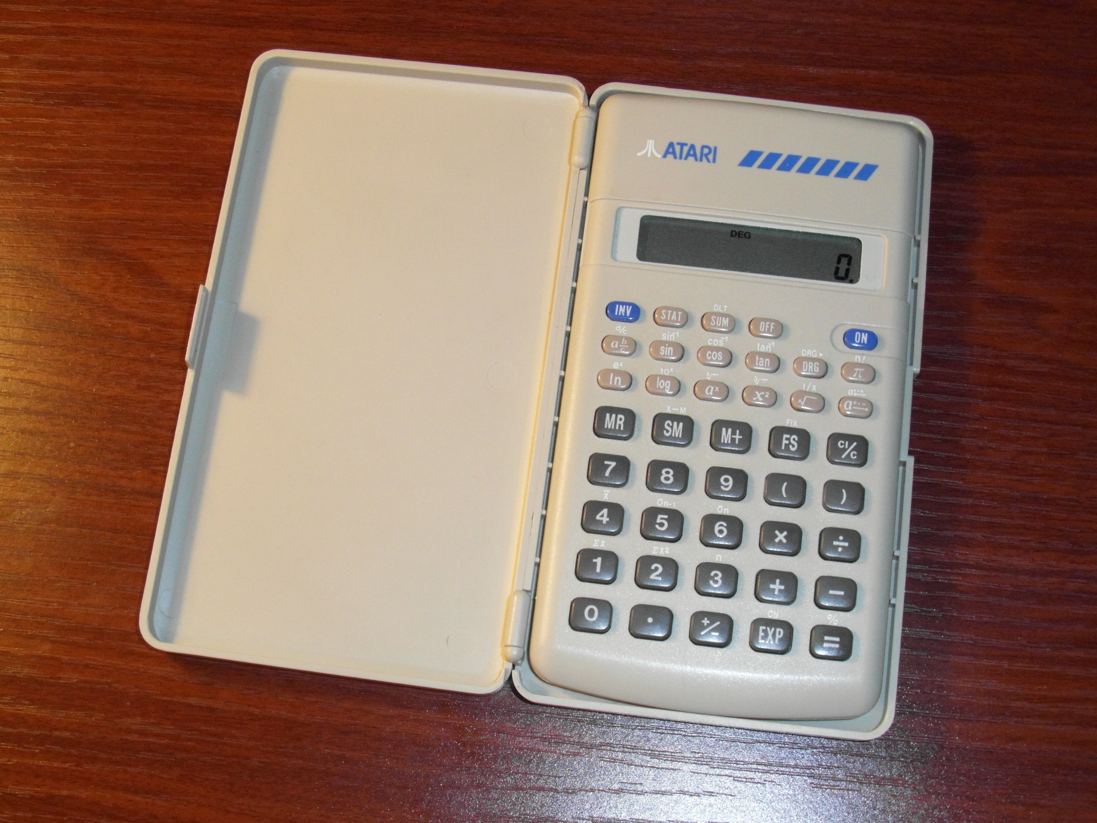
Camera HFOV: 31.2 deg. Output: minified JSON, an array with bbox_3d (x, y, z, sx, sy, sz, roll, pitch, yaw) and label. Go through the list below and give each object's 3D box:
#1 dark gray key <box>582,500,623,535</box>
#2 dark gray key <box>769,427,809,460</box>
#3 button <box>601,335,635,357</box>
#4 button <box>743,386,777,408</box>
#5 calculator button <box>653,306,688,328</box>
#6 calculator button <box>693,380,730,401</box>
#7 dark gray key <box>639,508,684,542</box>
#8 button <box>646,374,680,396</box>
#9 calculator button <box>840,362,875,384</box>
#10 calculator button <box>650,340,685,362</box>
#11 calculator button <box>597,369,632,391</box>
[{"bbox_3d":[0.011,0.023,0.418,0.009,0.003,0.007,7,74,3],"label":"dark gray key"},{"bbox_3d":[0.049,0.006,0.401,0.009,0.002,0.007,6,72,3],"label":"dark gray key"},{"bbox_3d":[0.015,-0.014,0.417,0.007,0.002,0.004,7,71,3],"label":"button"},{"bbox_3d":[0.046,-0.003,0.425,0.007,0.002,0.004,7,74,3],"label":"button"},{"bbox_3d":[0.026,-0.020,0.419,0.007,0.002,0.004,7,71,3],"label":"calculator button"},{"bbox_3d":[0.034,-0.004,0.414,0.007,0.002,0.004,7,71,3],"label":"calculator button"},{"bbox_3d":[0.023,0.023,0.401,0.009,0.002,0.007,7,71,3],"label":"dark gray key"},{"bbox_3d":[0.024,-0.005,0.405,0.007,0.002,0.004,6,72,3],"label":"button"},{"bbox_3d":[0.065,-0.008,0.414,0.007,0.002,0.004,7,71,3],"label":"calculator button"},{"bbox_3d":[0.026,-0.013,0.428,0.007,0.002,0.004,7,74,3],"label":"calculator button"},{"bbox_3d":[0.014,-0.007,0.406,0.007,0.002,0.004,6,72,3],"label":"calculator button"}]

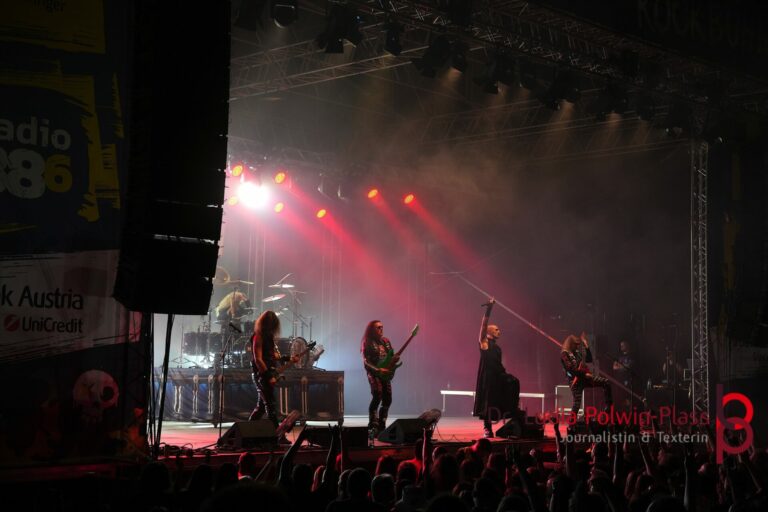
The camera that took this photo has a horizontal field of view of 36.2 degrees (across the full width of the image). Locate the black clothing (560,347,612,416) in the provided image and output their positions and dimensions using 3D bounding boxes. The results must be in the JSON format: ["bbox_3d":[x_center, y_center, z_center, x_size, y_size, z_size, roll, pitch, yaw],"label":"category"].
[{"bbox_3d":[3.504,2.189,20.300,0.780,1.250,0.580,-1,-5,30],"label":"black clothing"}]

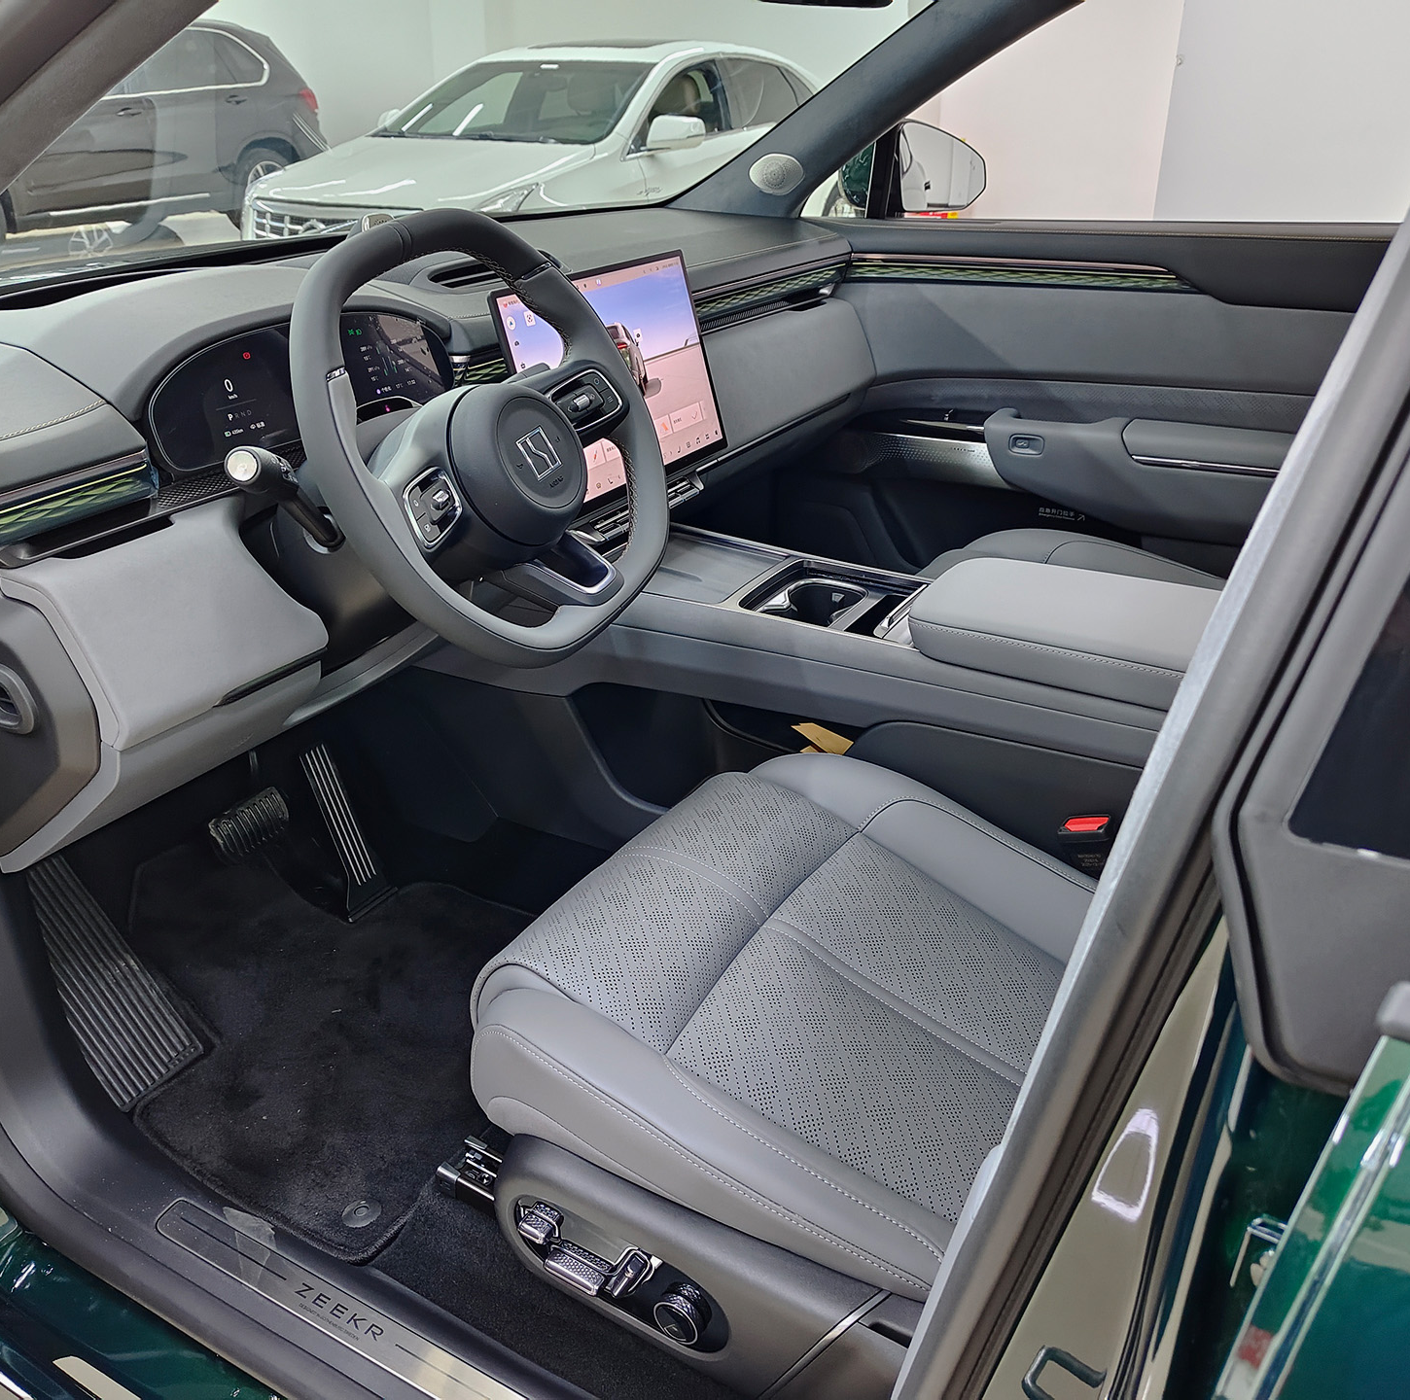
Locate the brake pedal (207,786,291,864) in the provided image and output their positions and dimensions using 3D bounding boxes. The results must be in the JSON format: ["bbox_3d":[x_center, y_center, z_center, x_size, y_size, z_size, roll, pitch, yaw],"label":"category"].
[{"bbox_3d":[-0.494,0.134,1.404,0.035,0.060,0.105,-13,15,35],"label":"brake pedal"}]

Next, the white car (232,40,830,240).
[{"bbox_3d":[-0.622,-3.135,7.800,1.860,1.480,5.000,13,29,25],"label":"white car"}]

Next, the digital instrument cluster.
[{"bbox_3d":[-0.323,-0.273,1.070,0.040,0.100,0.330,-5,20,33],"label":"digital instrument cluster"}]

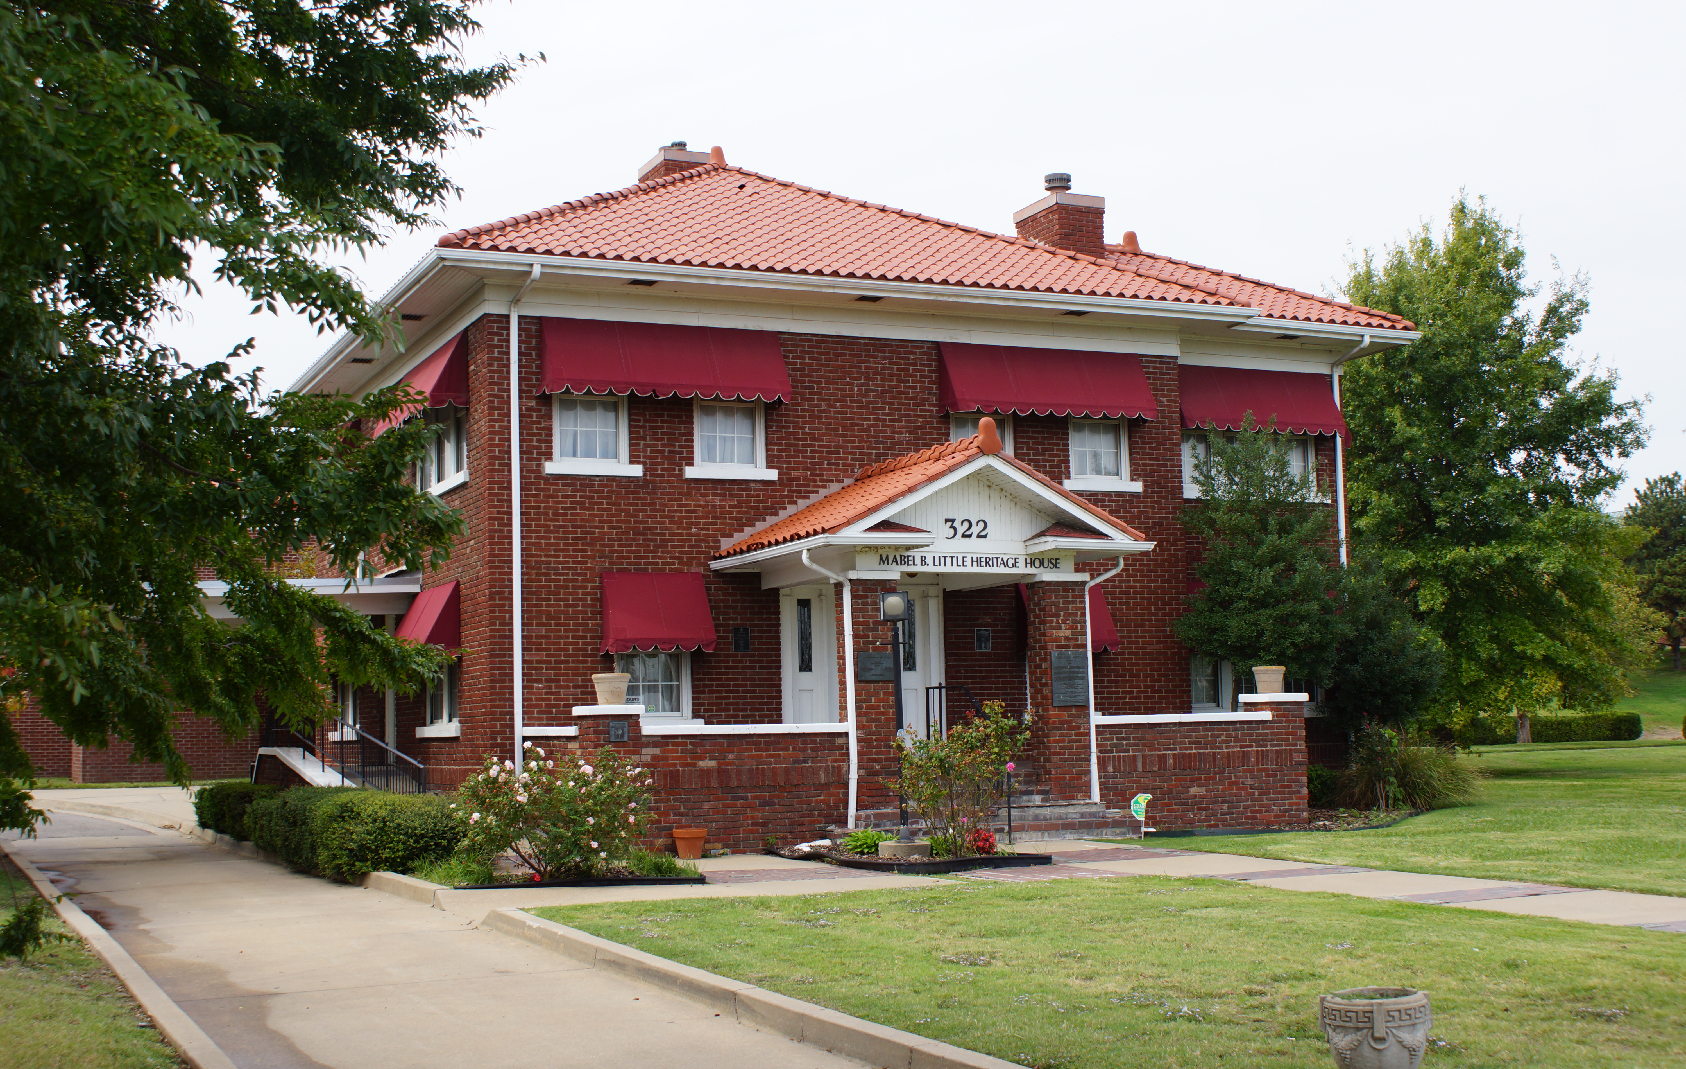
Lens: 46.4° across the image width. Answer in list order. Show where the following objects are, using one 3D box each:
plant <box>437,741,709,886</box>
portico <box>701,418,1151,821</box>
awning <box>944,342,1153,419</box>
[{"bbox_3d":[-2.438,2.522,17.799,2.220,1.250,1.600,-2,-6,0],"label":"plant"},{"bbox_3d":[0.965,1.012,22.062,3.980,4.202,3.350,1,-6,-24],"label":"portico"},{"bbox_3d":[2.644,-1.904,24.850,2.980,0.950,0.450,1,-6,-25],"label":"awning"}]

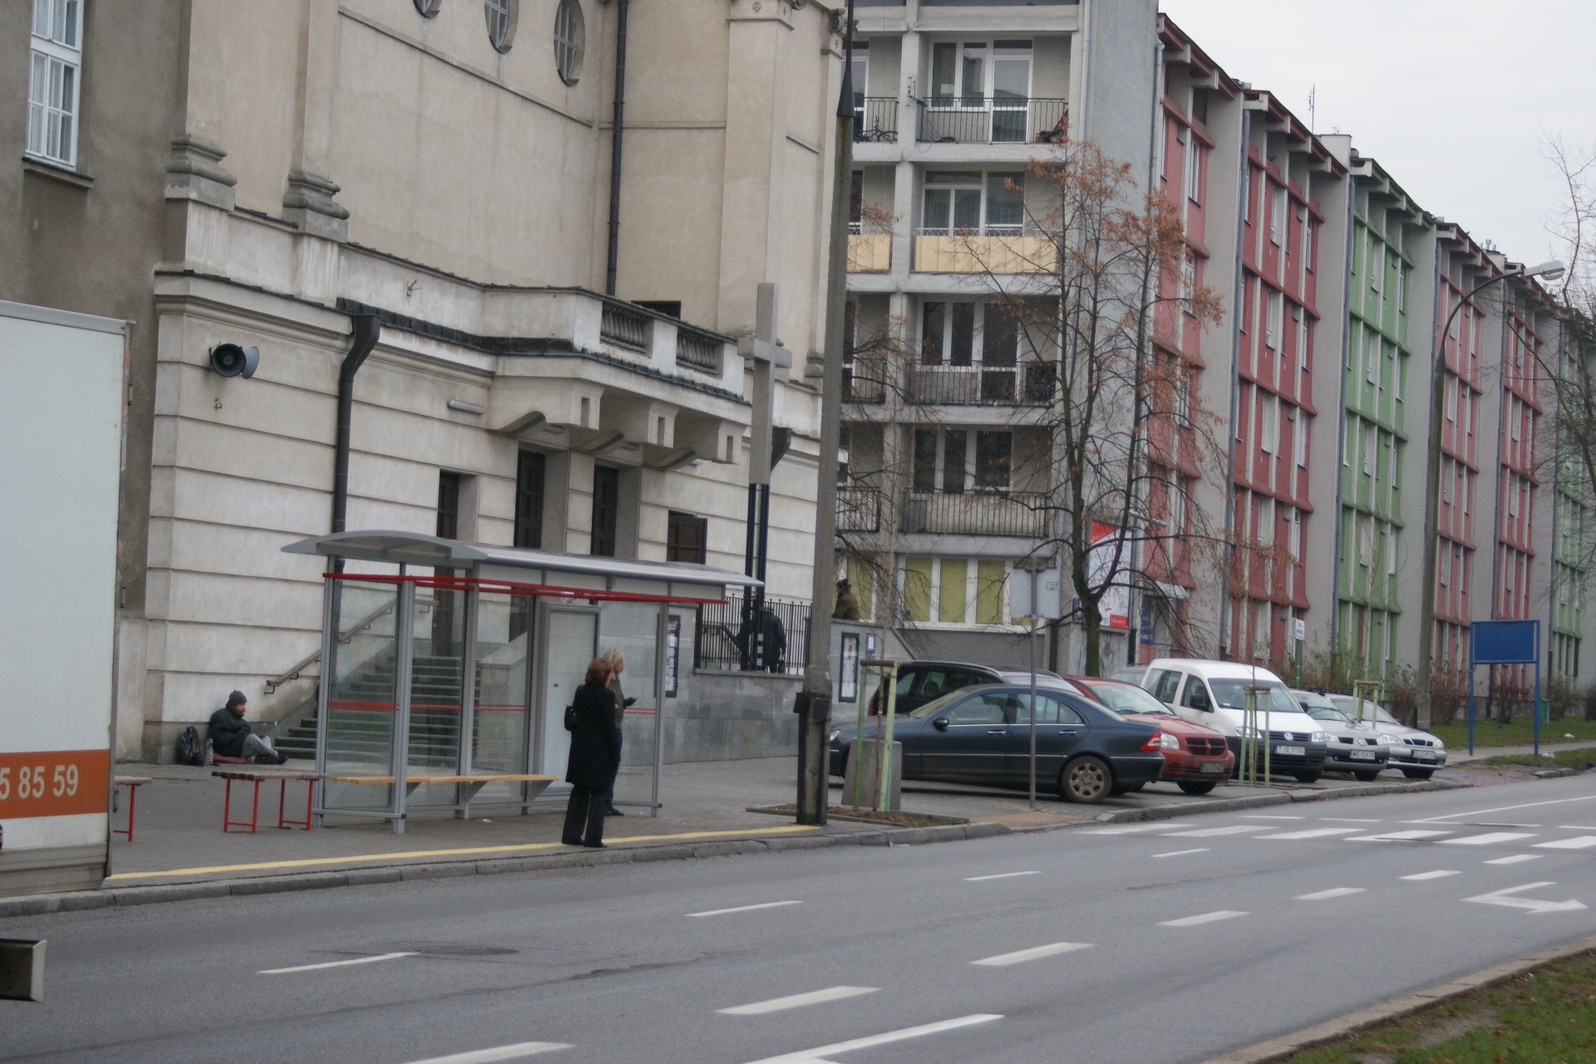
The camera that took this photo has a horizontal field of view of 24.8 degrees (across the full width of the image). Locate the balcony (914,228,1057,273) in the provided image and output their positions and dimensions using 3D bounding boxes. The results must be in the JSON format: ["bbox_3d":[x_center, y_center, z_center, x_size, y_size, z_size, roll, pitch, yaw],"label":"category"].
[{"bbox_3d":[4.133,-5.945,77.729,3.100,1.000,1.100,2,-2,16],"label":"balcony"}]

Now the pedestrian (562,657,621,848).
[{"bbox_3d":[-1.766,1.884,31.100,0.370,1.630,0.470,5,-3,-40],"label":"pedestrian"}]

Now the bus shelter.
[{"bbox_3d":[-2.545,1.513,35.756,2.054,2.719,6.826,2,-3,20],"label":"bus shelter"}]

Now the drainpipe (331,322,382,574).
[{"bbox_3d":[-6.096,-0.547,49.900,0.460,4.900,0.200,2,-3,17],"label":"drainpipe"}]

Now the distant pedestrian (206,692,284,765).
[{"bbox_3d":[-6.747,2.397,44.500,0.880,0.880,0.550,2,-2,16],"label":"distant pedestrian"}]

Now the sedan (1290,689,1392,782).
[{"bbox_3d":[8.306,3.428,61.727,1.770,1.457,4.200,4,-3,-29],"label":"sedan"}]

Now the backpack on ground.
[{"bbox_3d":[-7.282,2.567,43.500,0.240,0.460,0.320,0,-3,41],"label":"backpack on ground"}]

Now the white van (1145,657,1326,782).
[{"bbox_3d":[6.796,2.946,56.940,1.800,1.833,4.405,3,-2,-18],"label":"white van"}]

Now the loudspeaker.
[{"bbox_3d":[-7.101,-2.153,45.800,0.620,0.440,0.500,3,-2,-15],"label":"loudspeaker"}]

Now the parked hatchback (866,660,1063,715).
[{"bbox_3d":[2.870,2.630,49.000,1.770,1.620,4.350,4,-3,-39],"label":"parked hatchback"}]

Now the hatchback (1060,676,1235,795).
[{"bbox_3d":[4.041,2.767,49.936,1.750,1.530,4.410,5,-3,-42],"label":"hatchback"}]

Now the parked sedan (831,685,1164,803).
[{"bbox_3d":[2.615,2.642,45.935,4.526,1.426,1.730,2,-2,15],"label":"parked sedan"}]

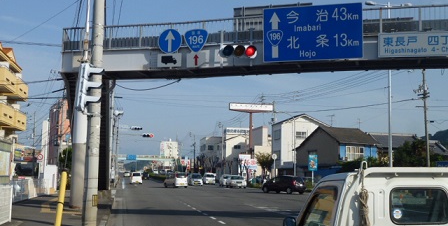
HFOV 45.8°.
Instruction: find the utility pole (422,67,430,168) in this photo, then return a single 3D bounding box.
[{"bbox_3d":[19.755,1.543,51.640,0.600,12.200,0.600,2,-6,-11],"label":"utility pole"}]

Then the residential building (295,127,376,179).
[{"bbox_3d":[12.612,5.017,58.799,5.000,6.800,13.000,2,-6,-11],"label":"residential building"}]

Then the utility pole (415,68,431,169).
[{"bbox_3d":[18.281,1.233,48.500,1.300,12.200,1.000,2,-7,-12],"label":"utility pole"}]

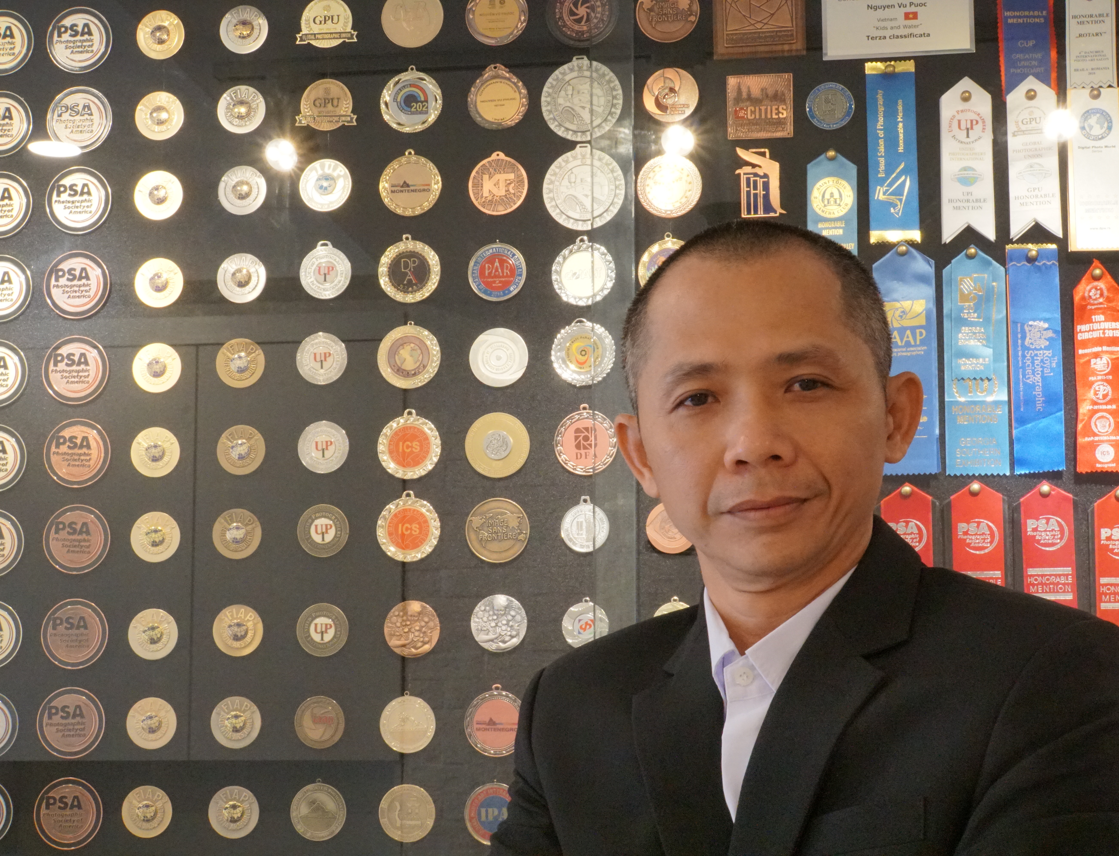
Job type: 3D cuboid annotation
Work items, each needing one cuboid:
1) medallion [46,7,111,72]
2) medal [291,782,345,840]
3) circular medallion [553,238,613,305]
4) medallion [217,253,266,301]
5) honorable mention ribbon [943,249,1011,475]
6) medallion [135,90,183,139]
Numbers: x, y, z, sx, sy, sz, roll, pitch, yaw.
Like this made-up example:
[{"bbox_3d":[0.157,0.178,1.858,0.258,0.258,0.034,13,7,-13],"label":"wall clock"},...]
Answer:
[{"bbox_3d":[-0.498,-0.402,2.031,0.070,0.070,0.007,-1,-7,7],"label":"medallion"},{"bbox_3d":[-0.239,0.379,1.944,0.057,0.061,0.005,-1,-6,7],"label":"medal"},{"bbox_3d":[0.024,-0.154,1.921,0.061,0.068,0.005,-1,-6,7],"label":"circular medallion"},{"bbox_3d":[-0.313,-0.148,1.931,0.050,0.050,0.005,-1,-7,7],"label":"medallion"},{"bbox_3d":[0.406,-0.067,1.909,0.060,0.227,0.006,-1,-6,7],"label":"honorable mention ribbon"},{"bbox_3d":[-0.407,-0.319,1.992,0.050,0.050,0.007,-1,-6,7],"label":"medallion"}]

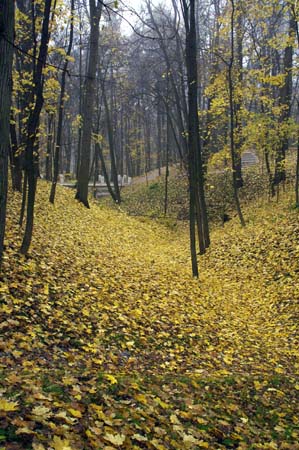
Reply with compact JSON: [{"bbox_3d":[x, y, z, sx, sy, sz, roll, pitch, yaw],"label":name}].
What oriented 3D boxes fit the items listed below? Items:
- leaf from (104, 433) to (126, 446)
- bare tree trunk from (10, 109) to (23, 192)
[{"bbox_3d":[-0.212,1.336,2.800,0.135,0.030,0.115,0,2,0],"label":"leaf"},{"bbox_3d":[-4.136,-2.320,14.000,0.340,2.650,0.340,0,2,0],"label":"bare tree trunk"}]

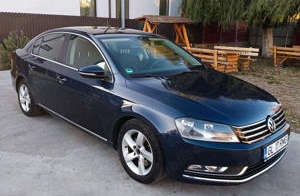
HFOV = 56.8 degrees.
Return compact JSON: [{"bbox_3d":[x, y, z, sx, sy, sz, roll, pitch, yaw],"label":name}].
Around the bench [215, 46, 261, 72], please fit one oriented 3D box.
[{"bbox_3d":[3.026,-1.445,10.119,1.650,0.780,0.620,9,17,29],"label":"bench"}]

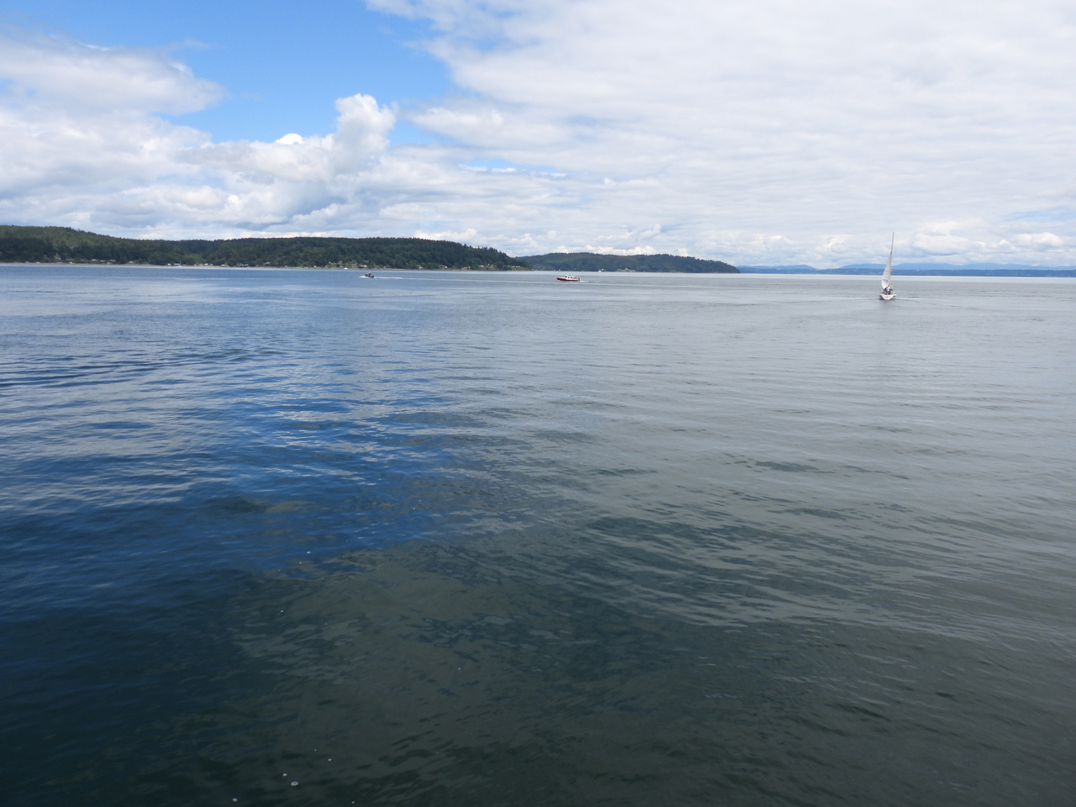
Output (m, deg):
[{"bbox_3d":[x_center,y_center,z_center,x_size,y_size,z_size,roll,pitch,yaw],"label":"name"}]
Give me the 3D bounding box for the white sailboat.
[{"bbox_3d":[61.248,-23.883,129.574,2.800,11.500,8.700,5,11,24],"label":"white sailboat"}]

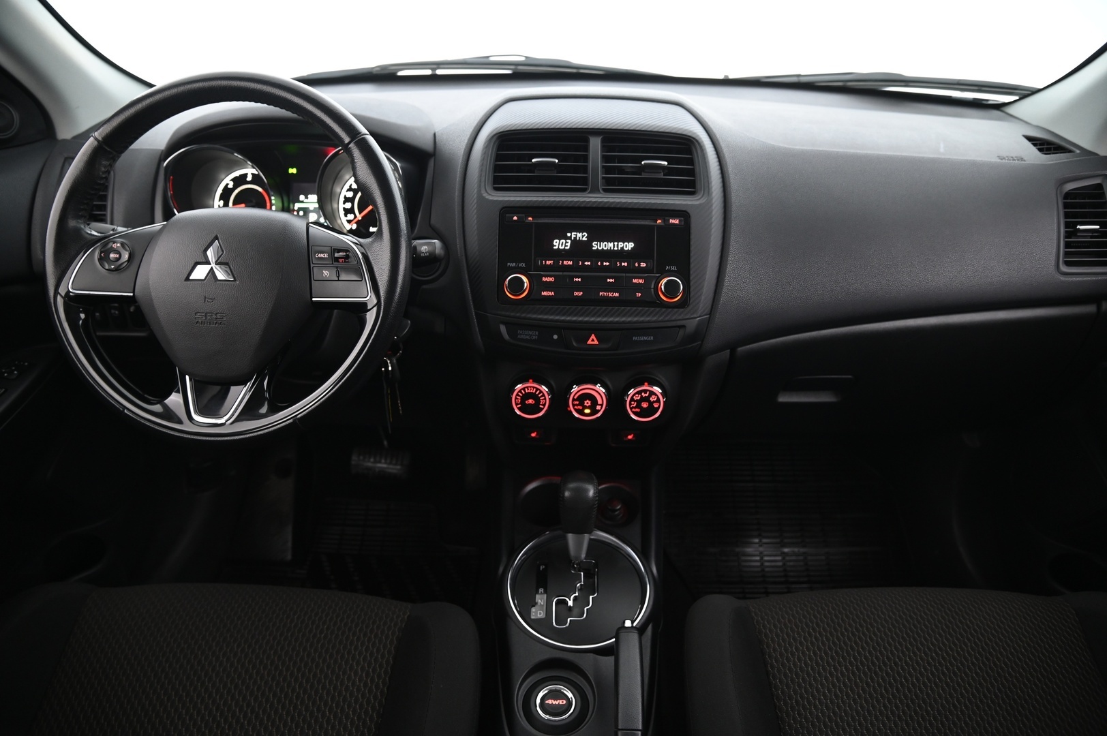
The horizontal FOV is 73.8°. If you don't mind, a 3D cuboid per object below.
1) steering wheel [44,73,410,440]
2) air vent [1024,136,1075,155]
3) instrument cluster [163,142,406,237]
[{"bbox_3d":[-0.327,-0.112,0.752,0.375,0.373,0.105,1,-4,2],"label":"steering wheel"},{"bbox_3d":[0.684,-0.306,1.015,0.065,0.025,0.075,6,34,7],"label":"air vent"},{"bbox_3d":[-0.321,-0.212,0.930,0.295,0.130,0.100,1,-2,1],"label":"instrument cluster"}]

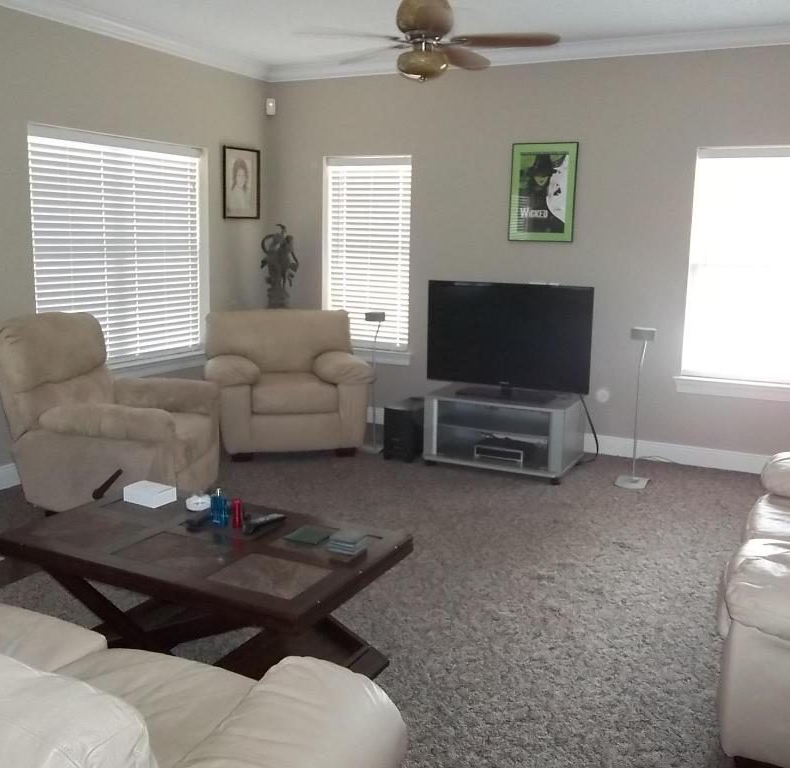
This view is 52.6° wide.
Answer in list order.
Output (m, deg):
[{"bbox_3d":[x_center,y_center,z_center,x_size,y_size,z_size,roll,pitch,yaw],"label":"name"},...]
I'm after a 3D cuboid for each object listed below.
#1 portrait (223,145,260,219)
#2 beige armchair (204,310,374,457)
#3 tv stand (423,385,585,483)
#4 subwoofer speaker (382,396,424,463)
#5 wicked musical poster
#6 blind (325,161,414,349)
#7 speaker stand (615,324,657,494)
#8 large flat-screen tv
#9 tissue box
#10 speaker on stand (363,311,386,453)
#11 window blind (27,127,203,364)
[{"bbox_3d":[-1.167,-1.529,6.101,0.030,0.530,0.457,6,12,26],"label":"portrait"},{"bbox_3d":[-0.751,-0.022,5.794,1.131,0.936,0.936,-1,11,-9],"label":"beige armchair"},{"bbox_3d":[0.693,0.313,5.122,0.895,0.455,0.520,6,12,24],"label":"tv stand"},{"bbox_3d":[0.098,0.307,5.393,0.195,0.345,0.385,6,12,23],"label":"subwoofer speaker"},{"bbox_3d":[1.026,-1.328,5.555,0.463,0.673,0.029,6,12,24],"label":"wicked musical poster"},{"bbox_3d":[-0.212,-1.021,6.252,0.741,1.453,0.068,6,12,24],"label":"blind"},{"bbox_3d":[1.512,0.147,4.980,0.175,0.985,0.185,9,13,35],"label":"speaker stand"},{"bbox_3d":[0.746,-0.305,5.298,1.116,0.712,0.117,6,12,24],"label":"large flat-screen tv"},{"bbox_3d":[-0.932,0.420,3.047,0.158,0.052,0.112,7,12,29],"label":"tissue box"},{"bbox_3d":[-0.149,-0.008,5.669,0.166,0.975,0.166,2,11,7],"label":"speaker on stand"},{"bbox_3d":[-1.760,-0.862,5.278,0.068,1.462,1.460,6,12,24],"label":"window blind"}]

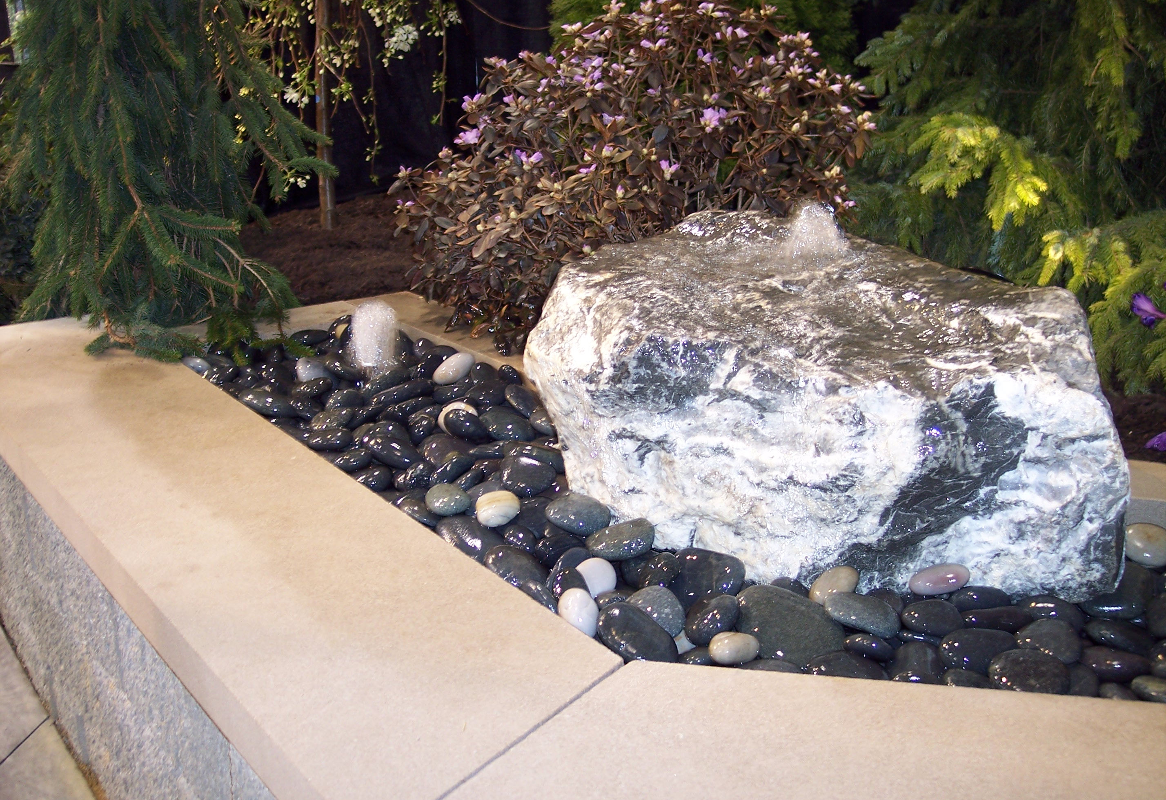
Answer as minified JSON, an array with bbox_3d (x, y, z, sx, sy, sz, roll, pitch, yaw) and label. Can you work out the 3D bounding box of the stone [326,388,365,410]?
[{"bbox_3d":[-0.443,0.001,2.452,0.076,0.043,0.059,-19,26,-13],"label":"stone"}]

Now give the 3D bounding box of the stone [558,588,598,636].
[{"bbox_3d":[-0.005,0.253,1.556,0.050,0.040,0.062,-25,69,-19],"label":"stone"}]

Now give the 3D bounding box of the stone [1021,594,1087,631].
[{"bbox_3d":[0.654,0.297,1.827,0.096,0.042,0.063,10,23,8],"label":"stone"}]

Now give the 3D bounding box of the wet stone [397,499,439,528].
[{"bbox_3d":[-0.238,0.163,1.903,0.074,0.038,0.055,20,32,2],"label":"wet stone"}]

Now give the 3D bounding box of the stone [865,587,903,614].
[{"bbox_3d":[0.423,0.290,1.848,0.061,0.041,0.080,0,17,4],"label":"stone"}]

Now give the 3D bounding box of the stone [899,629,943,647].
[{"bbox_3d":[0.435,0.305,1.694,0.068,0.035,0.050,5,22,13],"label":"stone"}]

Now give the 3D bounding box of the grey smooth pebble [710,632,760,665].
[{"bbox_3d":[0.191,0.314,1.659,0.066,0.038,0.048,-4,22,-9],"label":"grey smooth pebble"}]

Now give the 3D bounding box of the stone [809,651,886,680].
[{"bbox_3d":[0.327,0.337,1.625,0.099,0.046,0.074,2,22,8],"label":"stone"}]

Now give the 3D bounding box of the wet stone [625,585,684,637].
[{"bbox_3d":[0.098,0.287,1.780,0.086,0.044,0.069,30,46,6],"label":"wet stone"}]

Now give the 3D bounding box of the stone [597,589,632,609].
[{"bbox_3d":[0.045,0.273,1.793,0.066,0.034,0.050,-12,22,-16],"label":"stone"}]

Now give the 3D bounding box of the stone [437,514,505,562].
[{"bbox_3d":[-0.170,0.209,1.970,0.123,0.055,0.081,32,30,27],"label":"stone"}]

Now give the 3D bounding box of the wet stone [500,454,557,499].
[{"bbox_3d":[-0.097,0.133,2.315,0.108,0.056,0.089,25,46,31],"label":"wet stone"}]

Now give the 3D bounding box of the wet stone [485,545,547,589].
[{"bbox_3d":[-0.088,0.226,1.756,0.099,0.043,0.067,32,24,17],"label":"wet stone"}]

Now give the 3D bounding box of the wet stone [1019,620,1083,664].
[{"bbox_3d":[0.534,0.277,1.508,0.074,0.039,0.059,5,37,21],"label":"wet stone"}]

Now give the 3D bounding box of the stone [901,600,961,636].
[{"bbox_3d":[0.437,0.274,1.648,0.077,0.039,0.057,6,21,3],"label":"stone"}]

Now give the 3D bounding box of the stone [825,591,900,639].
[{"bbox_3d":[0.357,0.276,1.687,0.101,0.046,0.071,16,24,26],"label":"stone"}]

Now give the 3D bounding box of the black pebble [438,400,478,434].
[{"bbox_3d":[-0.242,0.038,2.572,0.086,0.053,0.071,6,36,-1],"label":"black pebble"}]

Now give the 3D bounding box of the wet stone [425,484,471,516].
[{"bbox_3d":[-0.196,0.145,1.907,0.065,0.040,0.055,2,29,-9],"label":"wet stone"}]

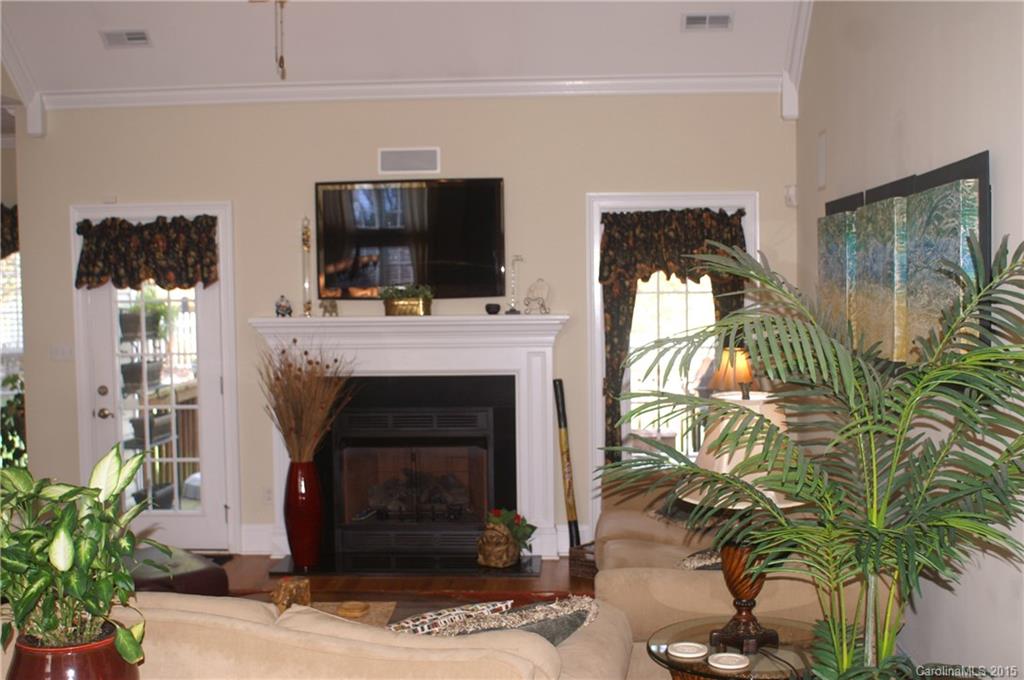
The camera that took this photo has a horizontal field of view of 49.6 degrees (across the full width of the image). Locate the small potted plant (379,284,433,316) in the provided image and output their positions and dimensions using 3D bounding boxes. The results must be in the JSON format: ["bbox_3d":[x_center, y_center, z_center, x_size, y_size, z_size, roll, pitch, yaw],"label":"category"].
[{"bbox_3d":[-0.629,-0.233,6.541,0.310,0.185,0.170,-1,3,3],"label":"small potted plant"}]

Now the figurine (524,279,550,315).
[{"bbox_3d":[0.150,-0.256,6.507,0.155,0.210,0.090,-1,3,3],"label":"figurine"}]

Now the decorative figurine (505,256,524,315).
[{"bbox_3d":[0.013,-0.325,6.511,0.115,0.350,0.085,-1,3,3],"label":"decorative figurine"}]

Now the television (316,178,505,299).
[{"bbox_3d":[-0.600,-0.597,6.549,1.110,0.690,0.080,-1,3,3],"label":"television"}]

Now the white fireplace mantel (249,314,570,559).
[{"bbox_3d":[-0.585,0.580,6.505,1.864,1.445,0.175,-1,3,3],"label":"white fireplace mantel"}]

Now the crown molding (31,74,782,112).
[{"bbox_3d":[-0.626,-1.466,6.552,4.400,0.100,0.080,-1,3,3],"label":"crown molding"}]

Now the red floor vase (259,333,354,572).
[{"bbox_3d":[-1.171,0.646,6.311,0.554,1.311,0.500,-1,3,3],"label":"red floor vase"}]

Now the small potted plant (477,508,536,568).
[{"bbox_3d":[-0.026,1.125,6.370,0.346,0.316,0.290,-1,3,3],"label":"small potted plant"}]

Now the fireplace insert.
[{"bbox_3d":[-0.572,0.839,6.712,0.955,0.893,0.330,-1,3,3],"label":"fireplace insert"}]

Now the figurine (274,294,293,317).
[{"bbox_3d":[-1.335,-0.197,6.492,0.099,0.128,0.080,-1,3,3],"label":"figurine"}]

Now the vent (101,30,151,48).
[{"bbox_3d":[-2.204,-1.718,6.335,0.290,0.020,0.135,-1,-38,3],"label":"vent"}]

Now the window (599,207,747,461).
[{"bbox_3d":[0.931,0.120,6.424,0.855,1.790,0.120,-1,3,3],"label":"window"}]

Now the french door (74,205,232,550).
[{"bbox_3d":[-2.136,0.244,6.671,0.960,2.110,0.110,-1,3,3],"label":"french door"}]

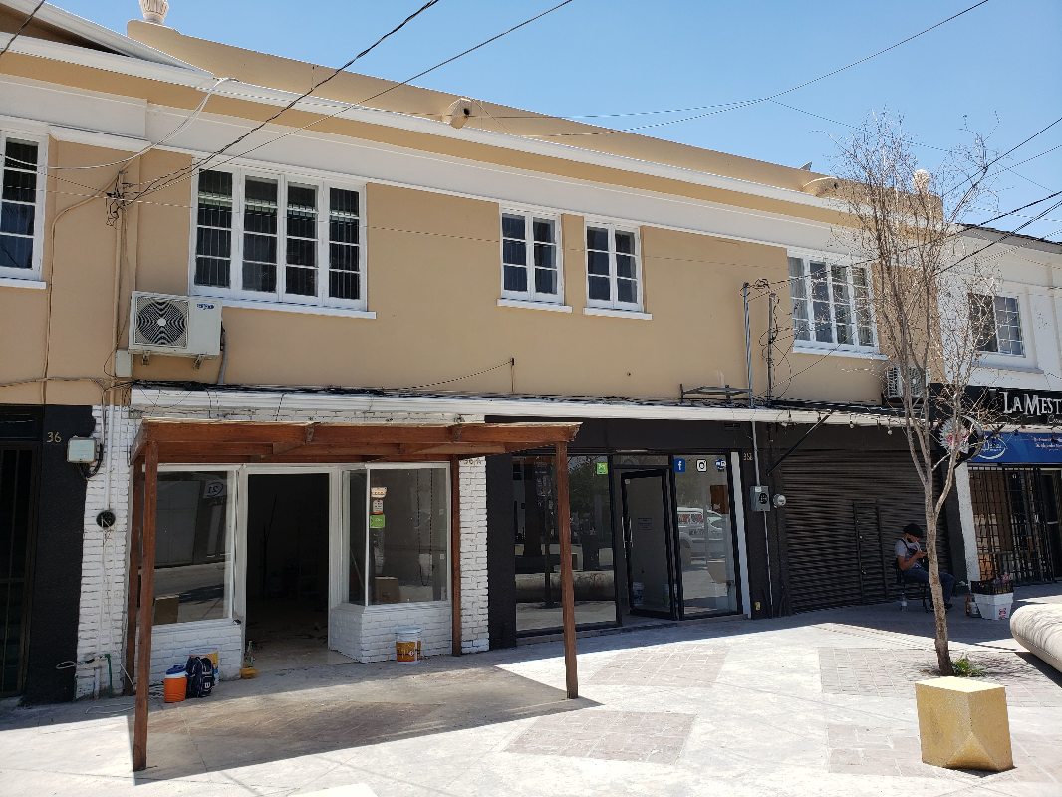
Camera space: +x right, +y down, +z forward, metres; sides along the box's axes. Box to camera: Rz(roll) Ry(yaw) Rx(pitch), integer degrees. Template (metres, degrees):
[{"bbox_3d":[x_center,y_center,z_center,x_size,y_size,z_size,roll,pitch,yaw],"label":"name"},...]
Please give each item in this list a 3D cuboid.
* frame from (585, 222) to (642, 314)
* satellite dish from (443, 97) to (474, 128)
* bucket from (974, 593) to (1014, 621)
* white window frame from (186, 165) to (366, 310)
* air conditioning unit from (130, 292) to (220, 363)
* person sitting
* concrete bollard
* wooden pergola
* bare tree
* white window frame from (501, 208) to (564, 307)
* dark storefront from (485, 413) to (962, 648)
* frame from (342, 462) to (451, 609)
[{"bbox_3d":[1.108,-1.742,10.694,0.885,1.160,0.120,2,-8,-27],"label":"frame"},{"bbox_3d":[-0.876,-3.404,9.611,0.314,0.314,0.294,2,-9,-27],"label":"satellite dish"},{"bbox_3d":[6.007,2.694,10.370,0.330,0.330,0.330,1,-8,-19],"label":"bucket"},{"bbox_3d":[-2.719,-1.733,8.739,1.855,1.450,0.120,2,-8,-27],"label":"white window frame"},{"bbox_3d":[-3.485,-0.693,7.826,0.810,0.580,0.320,2,-8,-27],"label":"air conditioning unit"},{"bbox_3d":[5.561,2.400,11.406,0.780,1.200,0.500,-7,-9,38],"label":"person sitting"},{"bbox_3d":[2.722,2.044,5.027,0.350,0.460,0.350,2,-8,-25],"label":"concrete bollard"},{"bbox_3d":[-1.670,1.503,7.309,3.560,2.360,2.530,2,-8,-27],"label":"wooden pergola"},{"bbox_3d":[3.619,-0.158,7.665,1.350,5.440,1.350,2,-8,-27],"label":"bare tree"},{"bbox_3d":[0.011,-1.780,10.139,0.880,1.160,0.120,2,-8,-27],"label":"white window frame"},{"bbox_3d":[3.317,1.702,11.390,8.650,2.710,0.450,2,-8,-27],"label":"dark storefront"},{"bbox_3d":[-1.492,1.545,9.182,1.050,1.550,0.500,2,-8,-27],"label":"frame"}]

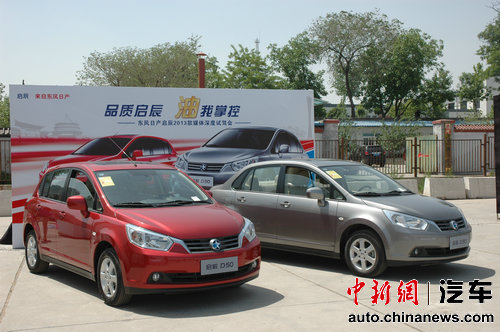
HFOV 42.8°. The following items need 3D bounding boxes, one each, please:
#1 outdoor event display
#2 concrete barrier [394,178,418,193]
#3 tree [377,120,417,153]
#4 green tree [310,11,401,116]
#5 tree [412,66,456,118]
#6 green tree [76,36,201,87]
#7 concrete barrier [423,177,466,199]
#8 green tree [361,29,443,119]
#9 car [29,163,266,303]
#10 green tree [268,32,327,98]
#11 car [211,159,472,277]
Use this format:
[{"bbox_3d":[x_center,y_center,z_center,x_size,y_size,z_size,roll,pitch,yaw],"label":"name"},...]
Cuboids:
[{"bbox_3d":[-1.522,-0.047,12.537,5.947,2.970,0.200,-1,1,-17],"label":"outdoor event display"},{"bbox_3d":[5.577,0.949,24.598,1.700,0.840,0.550,-1,0,-16],"label":"concrete barrier"},{"bbox_3d":[10.171,-1.655,44.000,2.896,3.103,2.758,-1,1,0],"label":"tree"},{"bbox_3d":[9.680,-7.135,58.000,8.181,13.998,7.726,-1,1,0],"label":"green tree"},{"bbox_3d":[17.914,-4.562,61.988,4.080,10.210,3.880,-1,0,0],"label":"tree"},{"bbox_3d":[-8.737,-4.976,50.000,9.560,10.343,8.228,-1,1,0],"label":"green tree"},{"bbox_3d":[6.994,0.811,22.974,1.450,0.770,0.500,-1,1,-16],"label":"concrete barrier"},{"bbox_3d":[14.304,-6.059,58.985,7.580,13.310,7.200,-1,0,0],"label":"green tree"},{"bbox_3d":[-1.525,0.684,8.084,1.730,1.530,4.250,-1,0,-35],"label":"car"},{"bbox_3d":[4.272,-5.480,55.986,5.090,12.470,4.840,-1,0,0],"label":"green tree"},{"bbox_3d":[1.131,0.648,9.563,1.730,1.520,4.420,-1,0,-42],"label":"car"}]

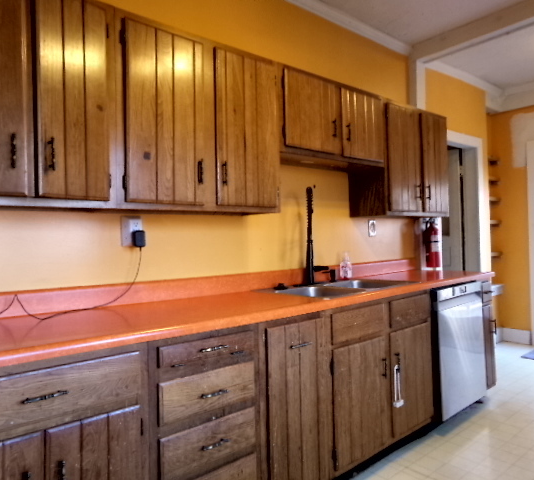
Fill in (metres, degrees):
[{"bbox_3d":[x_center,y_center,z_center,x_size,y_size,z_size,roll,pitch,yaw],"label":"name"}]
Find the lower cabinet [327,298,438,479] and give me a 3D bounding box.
[{"bbox_3d":[0.424,0.703,2.508,0.900,0.800,0.620,-1,0,-41],"label":"lower cabinet"}]

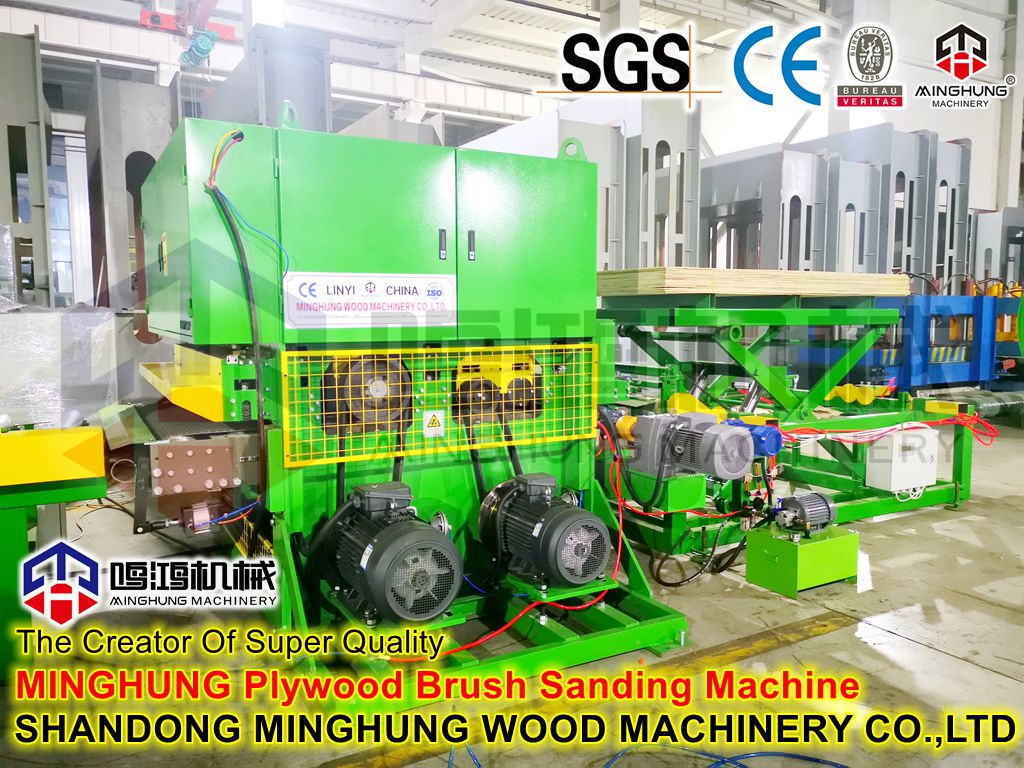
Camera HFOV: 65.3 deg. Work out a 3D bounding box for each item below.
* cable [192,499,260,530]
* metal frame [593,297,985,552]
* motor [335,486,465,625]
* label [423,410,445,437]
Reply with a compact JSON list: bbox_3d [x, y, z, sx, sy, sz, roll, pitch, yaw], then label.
[{"bbox_3d":[-1.246,0.573,3.506,0.284,0.089,0.060,-3,6,-29],"label":"cable"},{"bbox_3d":[2.084,0.141,6.476,3.203,1.680,1.460,-3,6,-29],"label":"metal frame"},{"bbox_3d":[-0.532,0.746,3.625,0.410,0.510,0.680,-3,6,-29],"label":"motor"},{"bbox_3d":[-0.375,0.195,3.851,0.108,0.130,0.005,-3,6,-29],"label":"label"}]

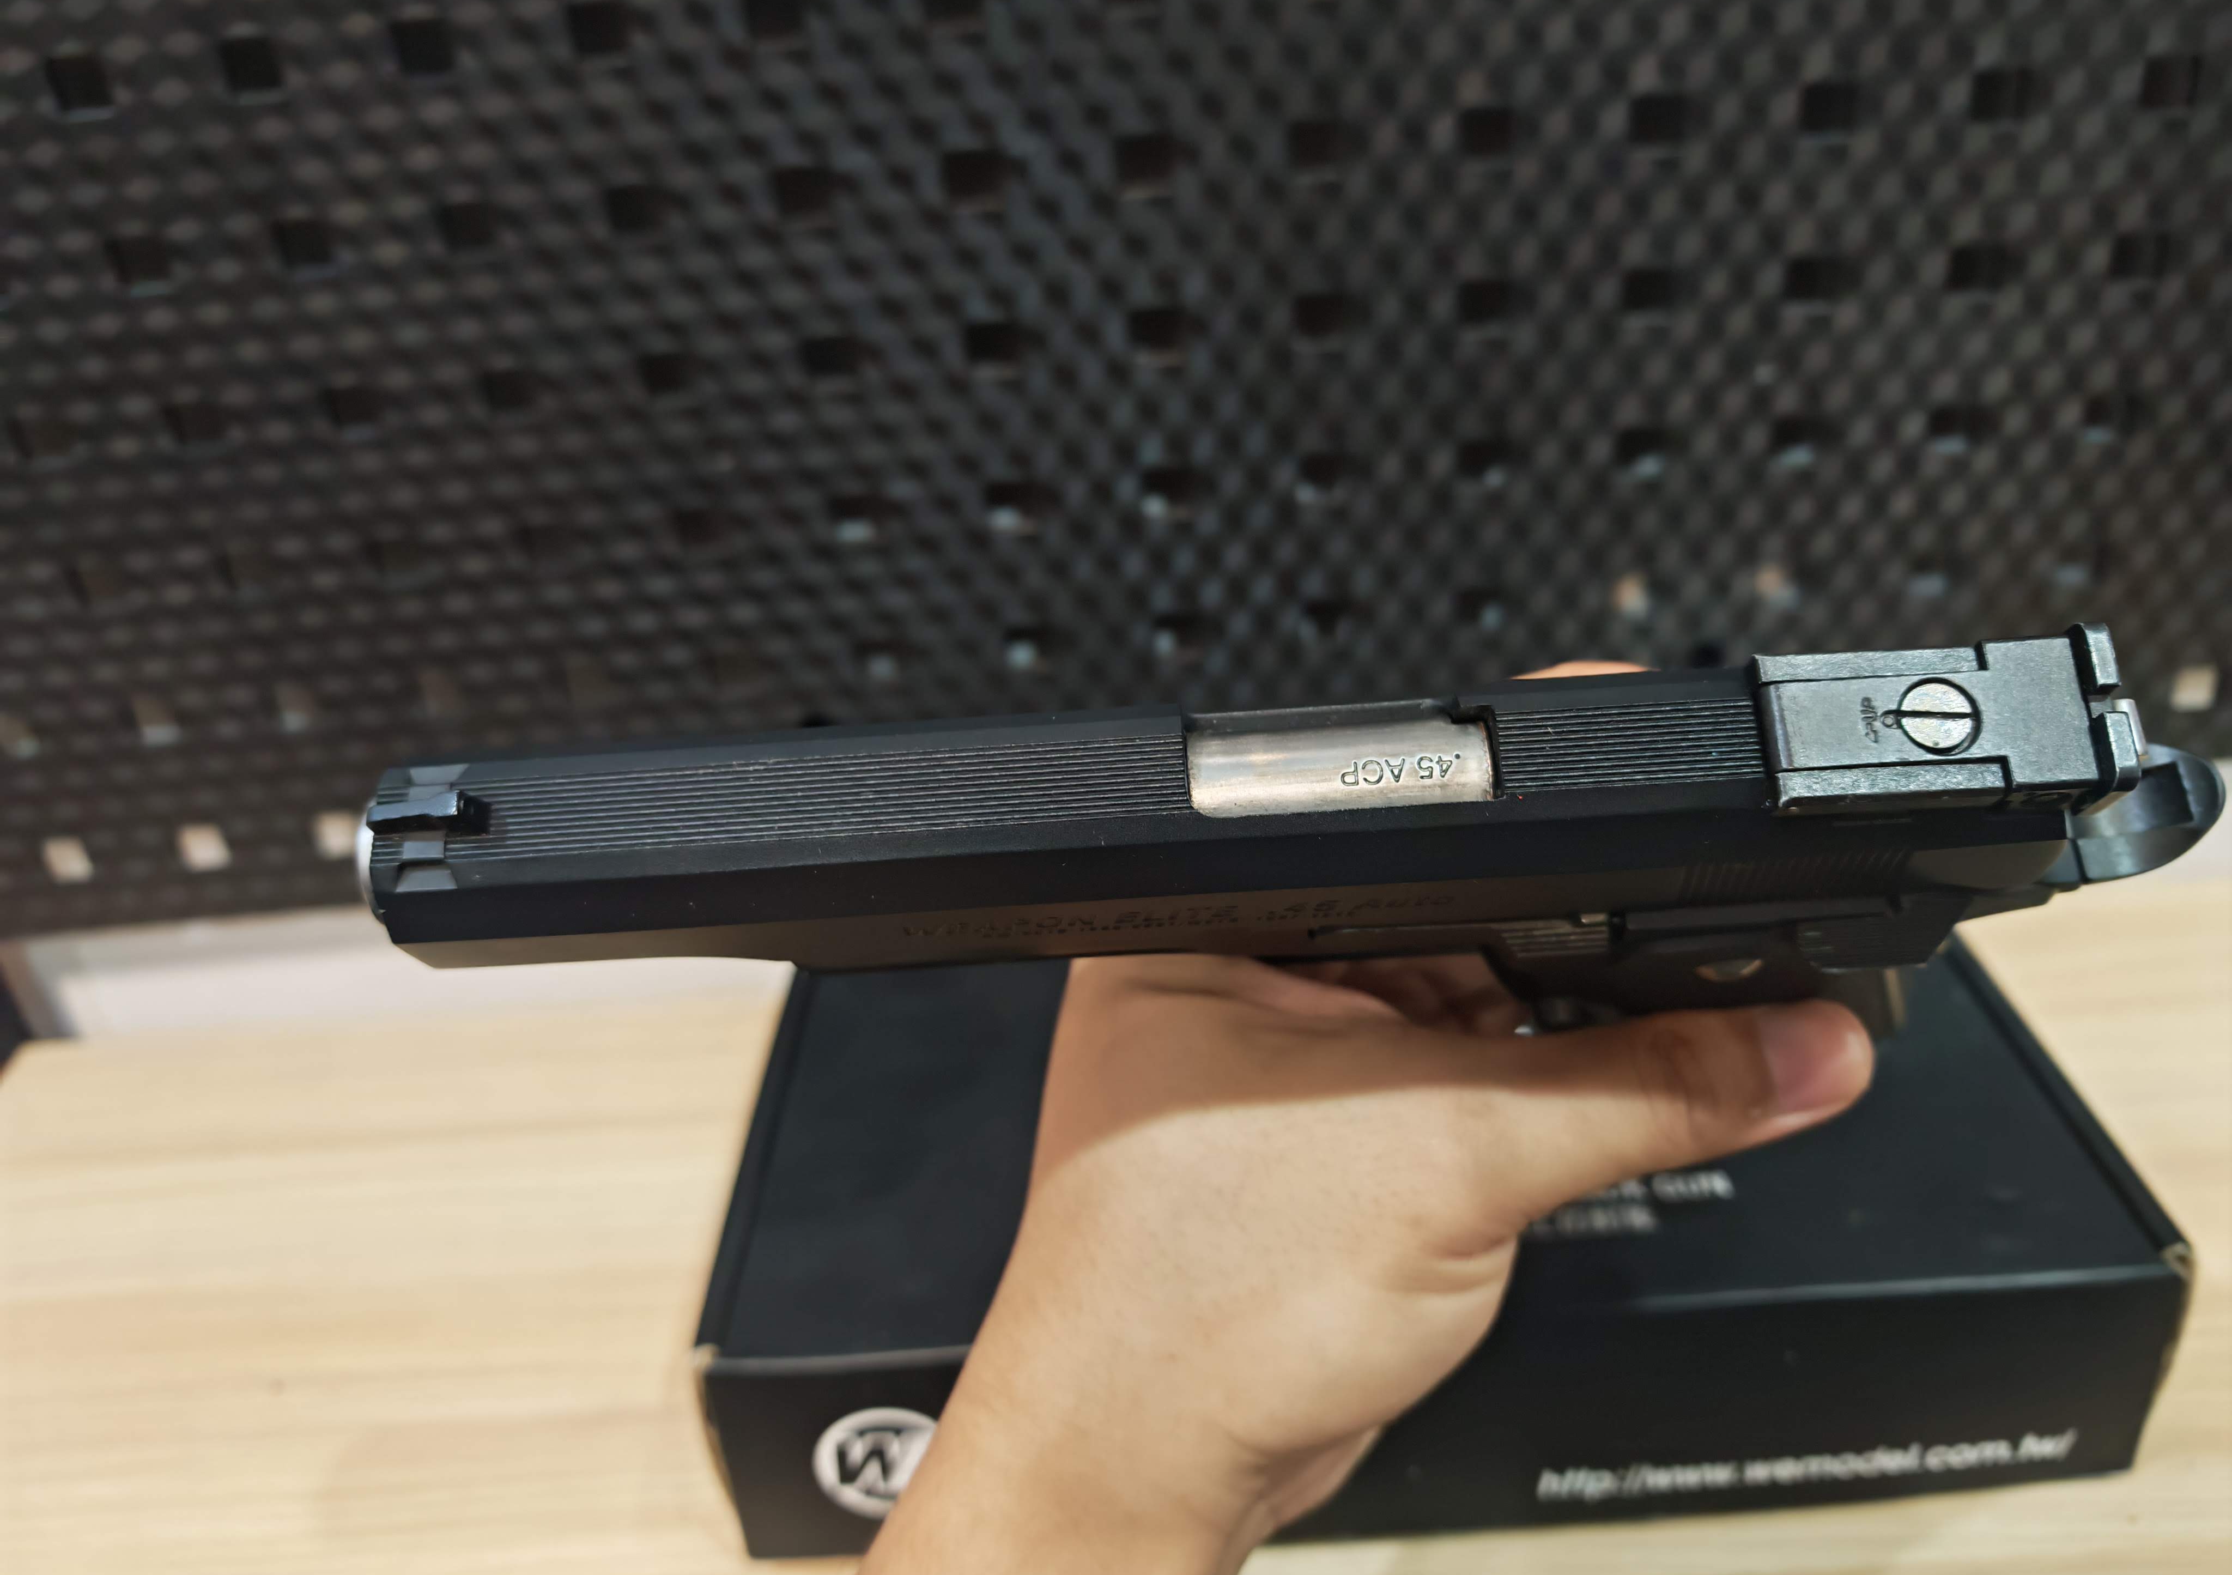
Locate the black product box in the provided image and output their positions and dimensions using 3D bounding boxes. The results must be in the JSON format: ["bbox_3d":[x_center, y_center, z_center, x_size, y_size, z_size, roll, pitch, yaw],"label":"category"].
[{"bbox_3d":[0.053,0.071,0.338,0.249,0.050,0.162,-5,27,1],"label":"black product box"}]

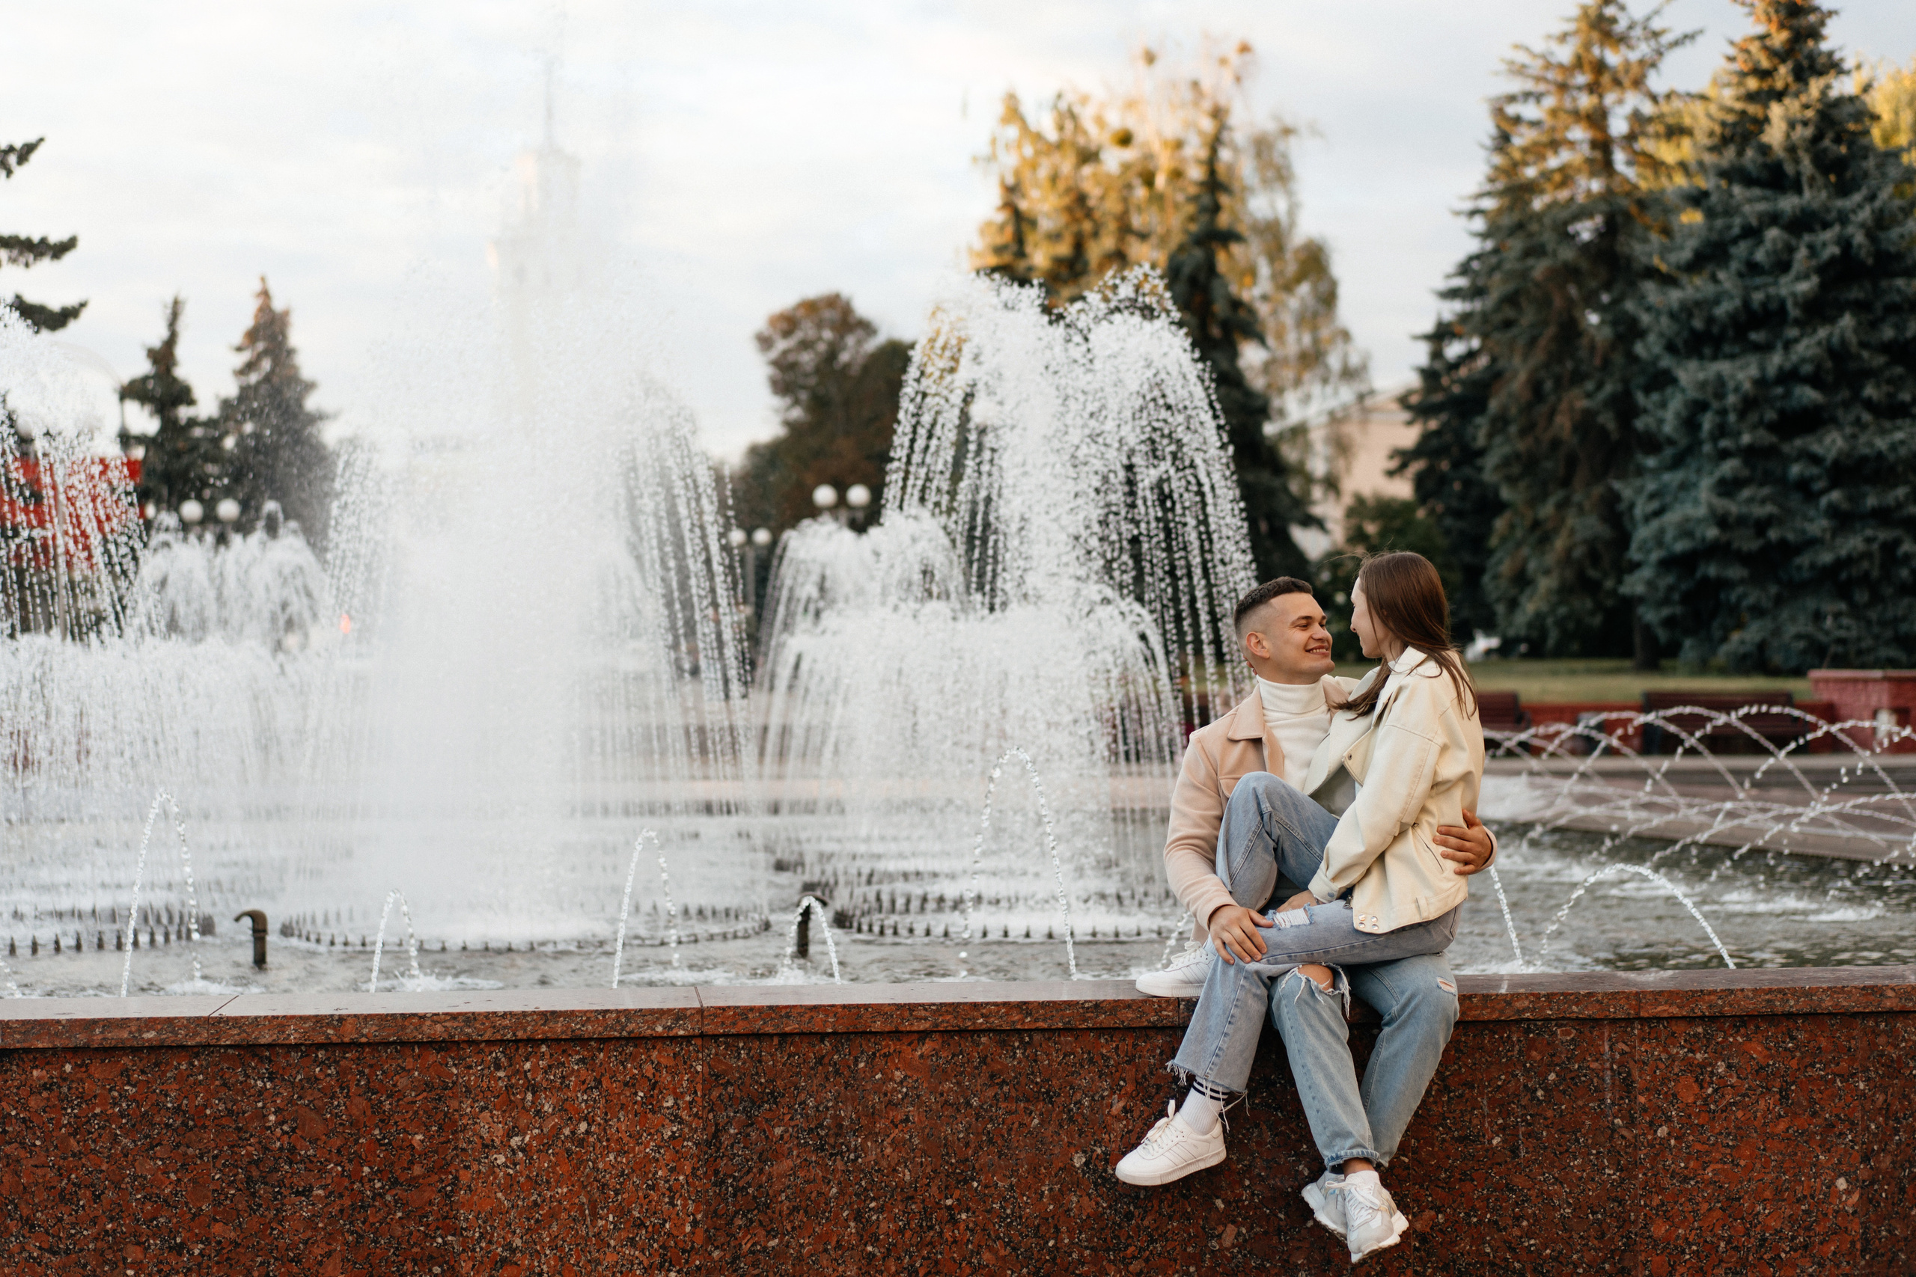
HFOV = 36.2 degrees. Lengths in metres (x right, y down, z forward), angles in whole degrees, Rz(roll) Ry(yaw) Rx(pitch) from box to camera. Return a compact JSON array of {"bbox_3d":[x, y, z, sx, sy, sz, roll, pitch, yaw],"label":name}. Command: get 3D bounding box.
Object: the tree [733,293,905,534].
[{"bbox_3d":[-3.900,-4.400,84.000,5.600,11.200,5.400,0,0,0],"label":"tree"}]

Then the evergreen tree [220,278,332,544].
[{"bbox_3d":[-19.700,-4.600,84.000,3.800,11.600,3.800,0,0,0],"label":"evergreen tree"}]

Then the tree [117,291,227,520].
[{"bbox_3d":[-22.600,-4.350,84.000,3.600,11.100,3.600,0,0,0],"label":"tree"}]

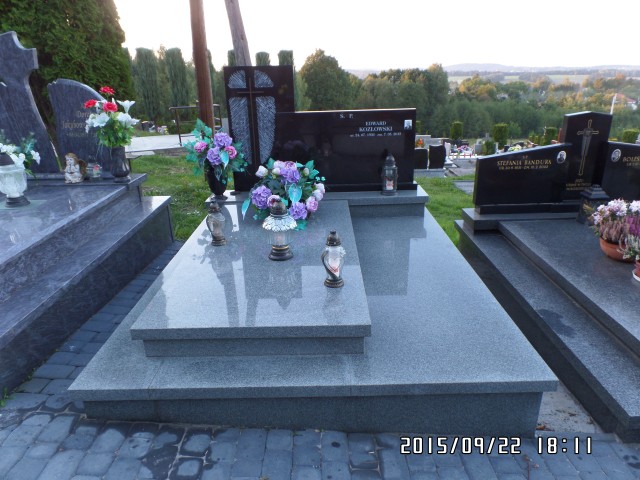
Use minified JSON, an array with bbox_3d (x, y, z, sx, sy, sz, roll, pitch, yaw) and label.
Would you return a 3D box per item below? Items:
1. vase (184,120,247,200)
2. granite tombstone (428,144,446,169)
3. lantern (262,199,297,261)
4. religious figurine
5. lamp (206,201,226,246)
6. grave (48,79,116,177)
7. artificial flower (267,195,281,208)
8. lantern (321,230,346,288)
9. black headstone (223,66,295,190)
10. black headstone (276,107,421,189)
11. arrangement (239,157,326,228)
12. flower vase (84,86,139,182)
[{"bbox_3d":[-0.902,-0.682,3.673,0.500,0.650,0.400,-1,21,1],"label":"vase"},{"bbox_3d":[2.770,-1.964,10.000,0.400,0.580,0.100,-1,21,1],"label":"granite tombstone"},{"bbox_3d":[-0.243,-0.068,2.536,0.206,0.357,0.206,-1,21,1],"label":"lantern"},{"bbox_3d":[-2.238,-0.661,3.863,0.155,0.270,0.150,-1,21,1],"label":"religious figurine"},{"bbox_3d":[-0.672,-0.112,2.774,0.121,0.288,0.115,-1,21,1],"label":"lamp"},{"bbox_3d":[-2.078,-0.992,3.857,0.683,0.877,0.120,-1,21,1],"label":"grave"},{"bbox_3d":[-0.333,-0.277,3.061,0.095,0.090,0.080,6,23,18],"label":"artificial flower"},{"bbox_3d":[0.073,0.090,2.189,0.126,0.298,0.120,-1,21,1],"label":"lantern"},{"bbox_3d":[-0.475,-0.917,3.583,0.548,1.008,0.099,-1,22,1],"label":"black headstone"},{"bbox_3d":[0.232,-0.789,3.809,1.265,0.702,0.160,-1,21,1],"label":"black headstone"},{"bbox_3d":[-0.275,-0.372,3.198,0.600,0.450,0.460,-1,21,1],"label":"arrangement"},{"bbox_3d":[-1.828,-0.917,3.731,0.400,0.820,0.360,-1,21,1],"label":"flower vase"}]

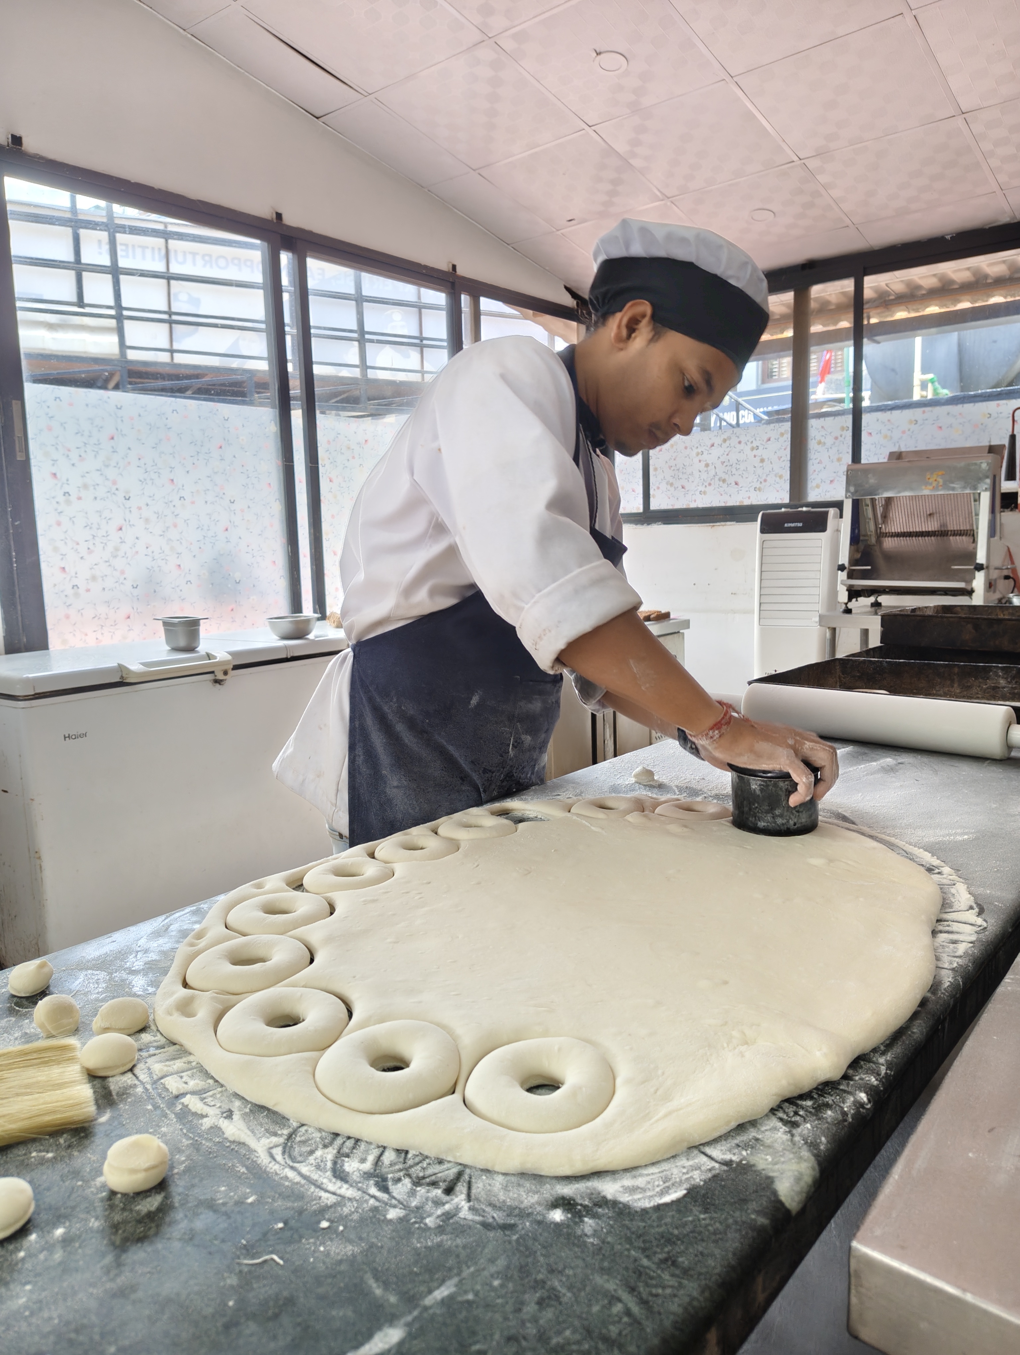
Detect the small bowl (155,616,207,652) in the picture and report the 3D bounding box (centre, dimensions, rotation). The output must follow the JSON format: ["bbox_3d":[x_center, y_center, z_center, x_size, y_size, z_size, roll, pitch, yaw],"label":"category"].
[{"bbox_3d":[-0.955,-0.124,2.733,0.111,0.090,0.111,5,10,40],"label":"small bowl"}]

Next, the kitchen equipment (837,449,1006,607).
[{"bbox_3d":[1.744,-0.605,3.883,0.580,0.650,0.550,5,10,40],"label":"kitchen equipment"}]

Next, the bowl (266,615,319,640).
[{"bbox_3d":[-0.686,-0.159,2.973,0.167,0.067,0.167,-2,8,0],"label":"bowl"}]

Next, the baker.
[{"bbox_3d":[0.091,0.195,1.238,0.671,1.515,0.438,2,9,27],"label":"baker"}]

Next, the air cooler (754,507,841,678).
[{"bbox_3d":[1.386,-0.179,4.478,0.350,1.215,0.300,3,9,30],"label":"air cooler"}]

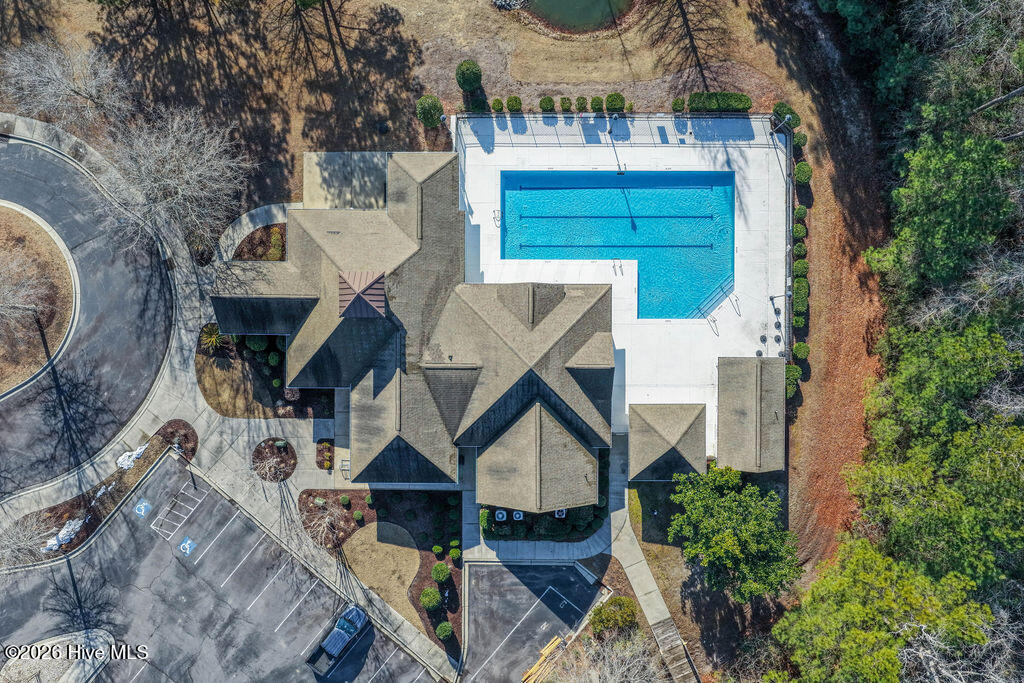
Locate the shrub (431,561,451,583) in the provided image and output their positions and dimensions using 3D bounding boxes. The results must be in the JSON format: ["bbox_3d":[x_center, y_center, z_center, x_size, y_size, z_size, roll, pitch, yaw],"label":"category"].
[{"bbox_3d":[-5.506,17.981,61.947,1.410,2.070,1.410,0,89,1],"label":"shrub"}]

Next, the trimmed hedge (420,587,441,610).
[{"bbox_3d":[-6.339,20.042,61.947,1.540,2.070,1.560,0,89,1],"label":"trimmed hedge"}]

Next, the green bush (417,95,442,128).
[{"bbox_3d":[-6.298,-17.623,61.028,2.020,2.800,2.020,0,90,1],"label":"green bush"}]

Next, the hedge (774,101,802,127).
[{"bbox_3d":[21.400,-17.599,61.914,2.410,1.580,1.030,44,91,1],"label":"hedge"}]

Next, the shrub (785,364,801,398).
[{"bbox_3d":[21.559,3.071,61.154,1.300,1.650,2.650,0,90,1],"label":"shrub"}]

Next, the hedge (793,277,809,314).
[{"bbox_3d":[22.491,-3.531,61.816,1.100,1.480,2.710,0,89,1],"label":"hedge"}]

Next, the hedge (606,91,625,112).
[{"bbox_3d":[8.075,-18.670,62.143,1.430,1.720,1.430,0,89,1],"label":"hedge"}]

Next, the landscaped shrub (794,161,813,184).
[{"bbox_3d":[22.655,-13.073,61.798,1.280,1.670,1.620,0,90,1],"label":"landscaped shrub"}]

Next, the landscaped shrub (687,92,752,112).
[{"bbox_3d":[15.992,-18.393,61.299,4.800,1.600,1.200,0,90,1],"label":"landscaped shrub"}]

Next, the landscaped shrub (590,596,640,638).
[{"bbox_3d":[7.840,21.098,61.219,3.500,2.000,2.550,0,90,1],"label":"landscaped shrub"}]

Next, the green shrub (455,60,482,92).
[{"bbox_3d":[-3.283,-20.255,60.810,1.900,3.100,1.900,0,90,1],"label":"green shrub"}]

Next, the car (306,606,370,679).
[{"bbox_3d":[-13.562,23.311,62.180,1.940,1.860,5.750,39,90,1],"label":"car"}]

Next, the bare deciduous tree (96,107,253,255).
[{"bbox_3d":[-24.277,-11.501,57.980,11.000,9.000,10.500,0,90,1],"label":"bare deciduous tree"}]

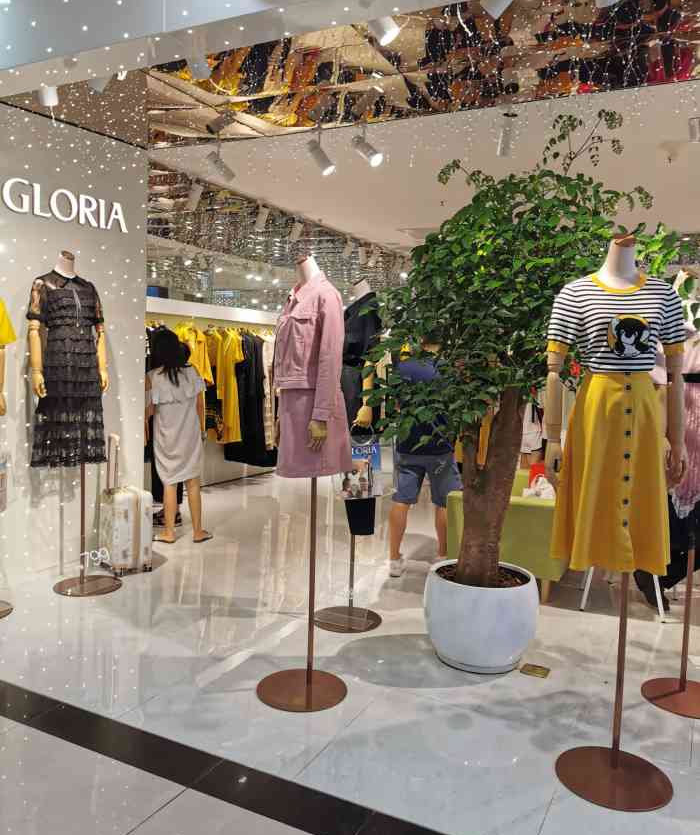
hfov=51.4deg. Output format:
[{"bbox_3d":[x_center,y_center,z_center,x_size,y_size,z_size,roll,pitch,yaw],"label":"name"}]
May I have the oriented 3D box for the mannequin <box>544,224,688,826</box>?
[{"bbox_3d":[0.925,0.330,2.495,0.485,1.875,0.410,3,5,12],"label":"mannequin"}]

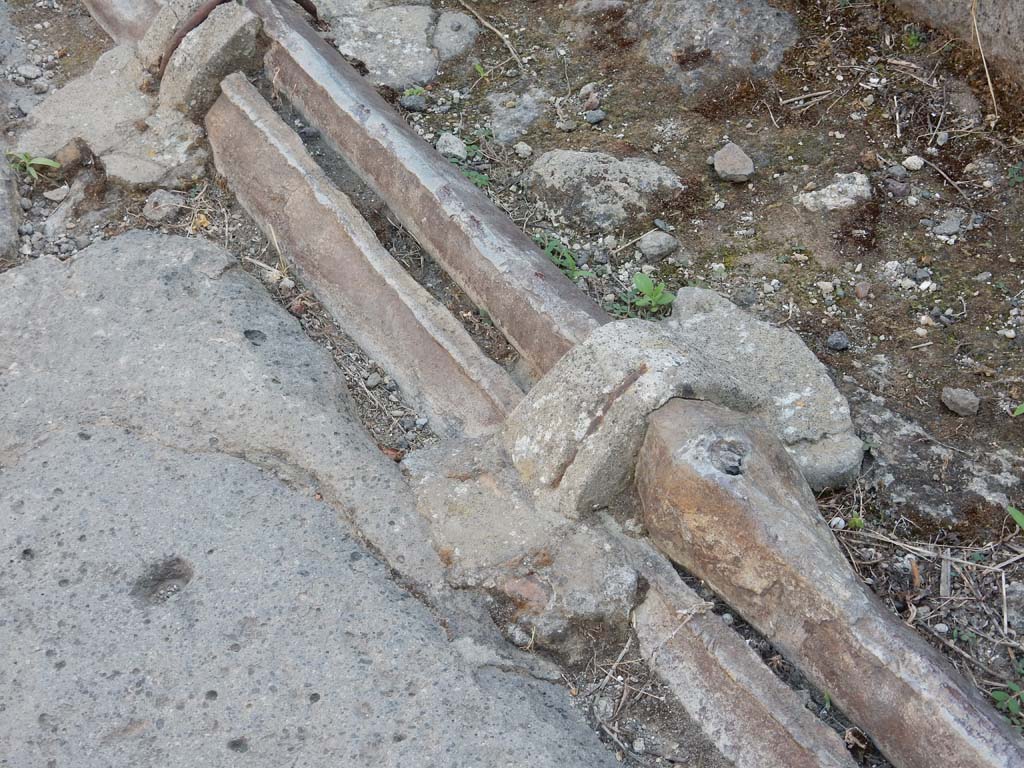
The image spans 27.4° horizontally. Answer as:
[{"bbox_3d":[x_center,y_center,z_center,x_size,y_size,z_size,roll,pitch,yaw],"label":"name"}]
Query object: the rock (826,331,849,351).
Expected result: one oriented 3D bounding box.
[{"bbox_3d":[0.343,-0.046,2.206,0.026,0.018,0.022,0,38,0],"label":"rock"}]

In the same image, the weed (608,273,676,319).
[{"bbox_3d":[0.163,-0.111,2.630,0.085,0.036,0.057,0,38,0],"label":"weed"}]

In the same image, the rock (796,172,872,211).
[{"bbox_3d":[0.371,-0.222,2.424,0.095,0.028,0.055,-13,40,-16],"label":"rock"}]

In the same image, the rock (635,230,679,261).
[{"bbox_3d":[0.162,-0.154,2.337,0.047,0.028,0.038,0,38,0],"label":"rock"}]

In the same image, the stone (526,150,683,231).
[{"bbox_3d":[0.106,-0.221,2.399,0.178,0.060,0.125,6,38,8],"label":"stone"}]

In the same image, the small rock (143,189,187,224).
[{"bbox_3d":[-0.463,-0.236,2.797,0.058,0.029,0.039,0,38,0],"label":"small rock"}]

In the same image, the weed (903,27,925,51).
[{"bbox_3d":[0.605,-0.521,3.165,0.034,0.023,0.031,0,38,0],"label":"weed"}]

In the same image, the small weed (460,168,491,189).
[{"bbox_3d":[-0.043,-0.240,2.453,0.035,0.020,0.035,0,38,0],"label":"small weed"}]

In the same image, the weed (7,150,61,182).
[{"bbox_3d":[-0.655,-0.298,2.874,0.074,0.030,0.045,0,38,0],"label":"weed"}]

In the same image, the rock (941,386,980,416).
[{"bbox_3d":[0.528,0.021,2.473,0.044,0.023,0.029,9,39,12],"label":"rock"}]

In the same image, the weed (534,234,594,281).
[{"bbox_3d":[0.058,-0.139,2.313,0.066,0.035,0.060,20,42,23],"label":"weed"}]

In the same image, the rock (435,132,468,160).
[{"bbox_3d":[-0.072,-0.283,2.504,0.037,0.026,0.034,0,38,0],"label":"rock"}]

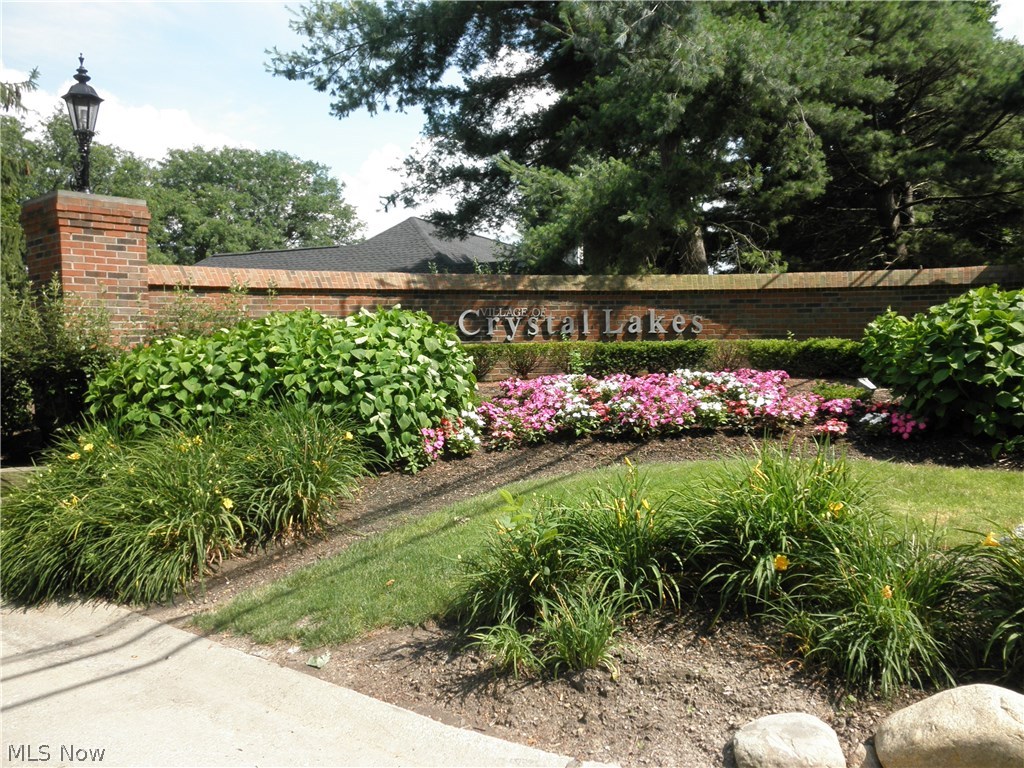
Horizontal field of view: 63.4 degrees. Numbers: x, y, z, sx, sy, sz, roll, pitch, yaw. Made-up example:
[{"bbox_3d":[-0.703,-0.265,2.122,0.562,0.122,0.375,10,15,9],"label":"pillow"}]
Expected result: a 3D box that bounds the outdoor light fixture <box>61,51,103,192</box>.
[{"bbox_3d":[-4.242,-2.534,8.208,0.420,1.390,0.420,3,5,42],"label":"outdoor light fixture"}]

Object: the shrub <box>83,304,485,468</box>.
[{"bbox_3d":[-1.931,-0.013,6.999,3.080,1.270,1.750,-1,4,-13],"label":"shrub"}]

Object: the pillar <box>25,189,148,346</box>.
[{"bbox_3d":[-4.227,-0.657,8.322,0.910,2.372,0.890,3,5,42],"label":"pillar"}]

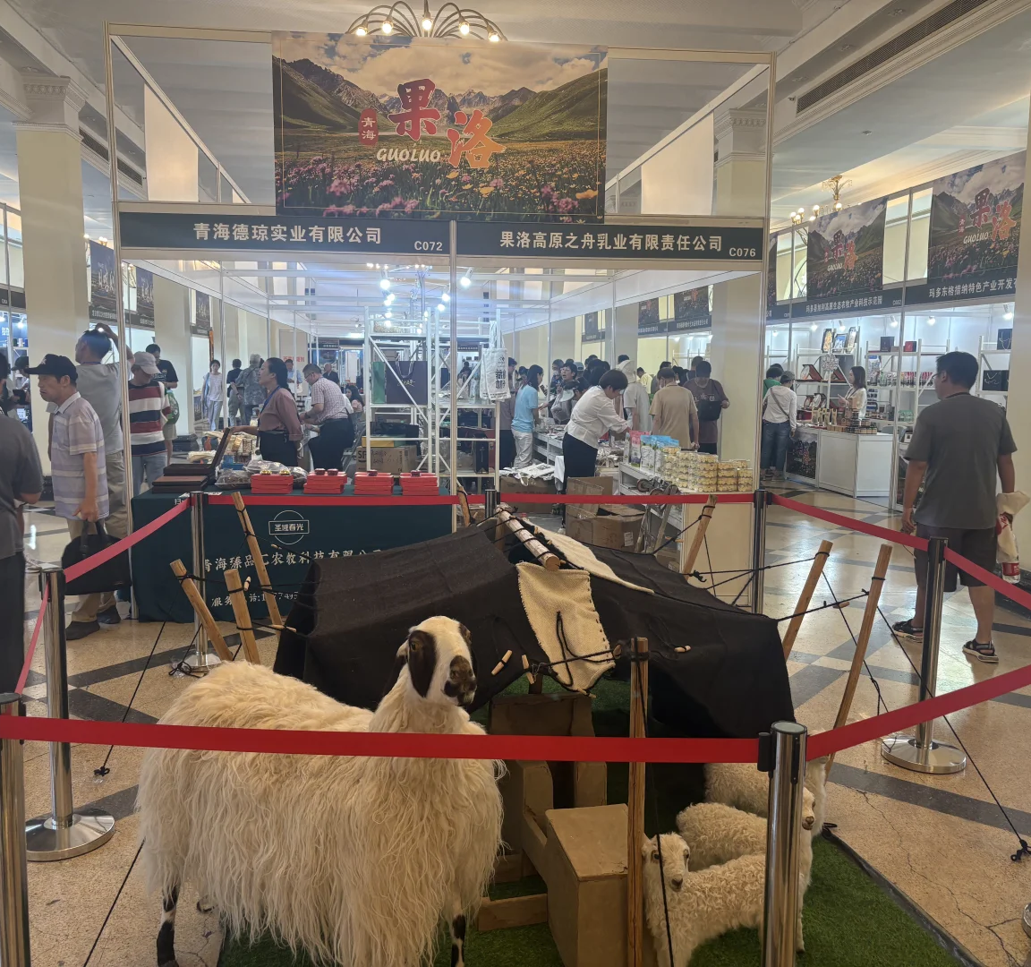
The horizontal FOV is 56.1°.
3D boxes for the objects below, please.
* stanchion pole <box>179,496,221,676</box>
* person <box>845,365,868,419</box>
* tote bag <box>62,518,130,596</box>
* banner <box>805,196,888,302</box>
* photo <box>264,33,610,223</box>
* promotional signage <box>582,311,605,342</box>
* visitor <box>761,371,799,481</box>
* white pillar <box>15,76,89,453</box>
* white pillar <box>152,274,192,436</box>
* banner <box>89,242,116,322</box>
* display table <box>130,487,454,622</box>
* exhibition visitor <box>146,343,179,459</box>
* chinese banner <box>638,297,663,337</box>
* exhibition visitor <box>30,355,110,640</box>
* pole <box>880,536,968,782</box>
[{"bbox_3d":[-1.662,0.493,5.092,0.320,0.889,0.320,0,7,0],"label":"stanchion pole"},{"bbox_3d":[4.661,-0.799,13.200,0.350,1.580,0.440,1,7,2],"label":"person"},{"bbox_3d":[-2.371,0.422,5.480,0.120,0.410,0.410,7,10,42],"label":"tote bag"},{"bbox_3d":[4.052,-2.864,11.999,0.050,1.060,2.050,0,7,-7],"label":"banner"},{"bbox_3d":[-0.428,-2.094,5.751,1.975,1.035,0.050,0,7,-6],"label":"photo"},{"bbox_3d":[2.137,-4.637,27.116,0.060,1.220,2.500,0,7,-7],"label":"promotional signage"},{"bbox_3d":[3.672,-0.817,13.500,0.500,1.500,0.360,5,8,30],"label":"visitor"},{"bbox_3d":[-5.194,-2.131,11.031,0.580,4.620,0.610,0,7,-7],"label":"white pillar"},{"bbox_3d":[-6.019,-2.873,17.060,0.570,4.600,0.590,0,7,-7],"label":"white pillar"},{"bbox_3d":[-7.000,-3.416,16.655,0.050,1.250,2.050,-1,7,-8],"label":"banner"},{"bbox_3d":[-1.383,0.431,6.297,1.940,0.755,0.580,0,7,-7],"label":"display table"},{"bbox_3d":[-4.131,-0.729,11.300,0.500,1.770,0.380,-3,8,-27],"label":"exhibition visitor"},{"bbox_3d":[2.803,-3.814,20.624,0.050,1.140,2.000,-1,7,-8],"label":"chinese banner"},{"bbox_3d":[-2.561,0.058,5.680,0.490,1.620,0.430,7,10,44],"label":"exhibition visitor"},{"bbox_3d":[1.677,0.667,3.904,0.320,0.905,0.320,0,7,0],"label":"pole"}]

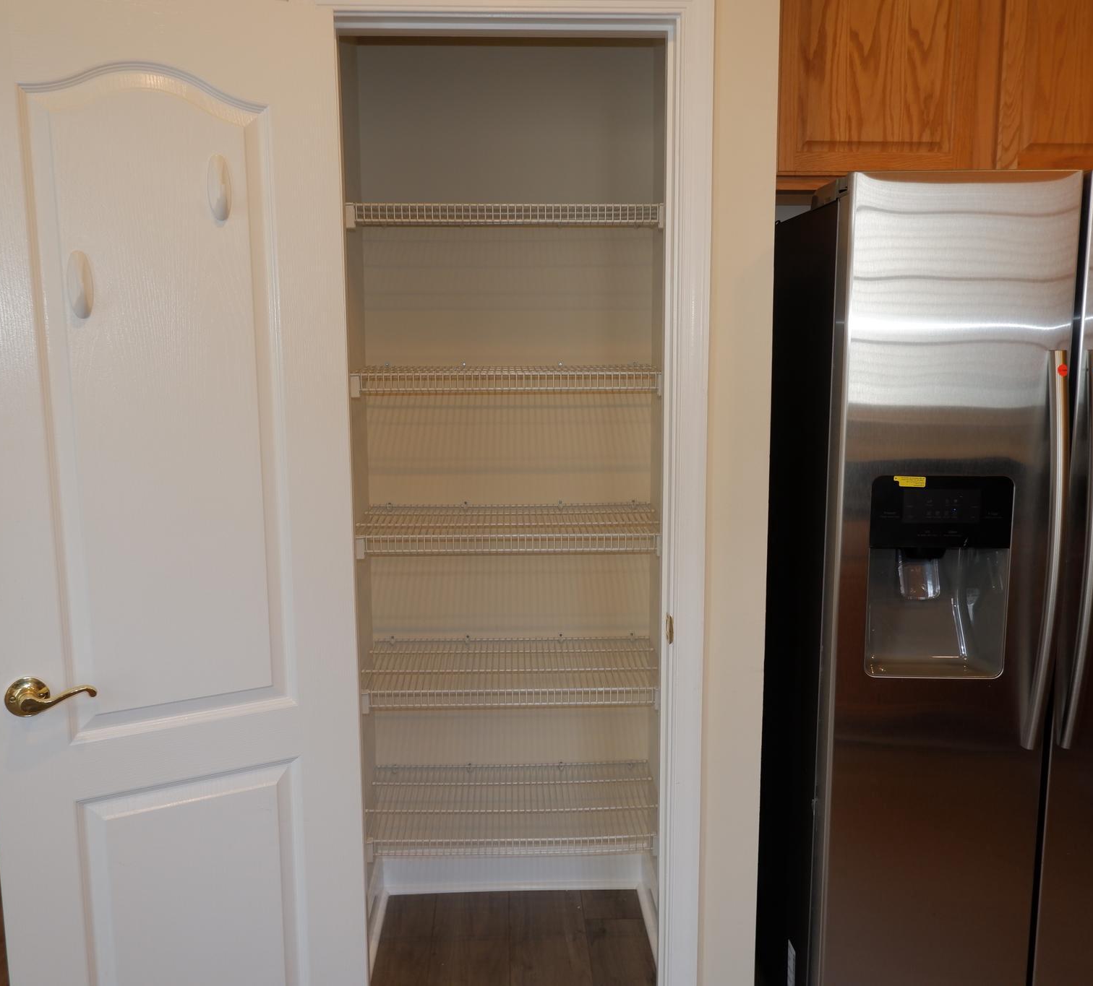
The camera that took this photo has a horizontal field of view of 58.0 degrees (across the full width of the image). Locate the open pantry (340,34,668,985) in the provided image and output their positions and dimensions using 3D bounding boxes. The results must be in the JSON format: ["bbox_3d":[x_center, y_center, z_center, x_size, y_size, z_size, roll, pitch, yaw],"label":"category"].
[{"bbox_3d":[-0.082,0.121,2.221,0.680,2.030,0.600,0,8,-2],"label":"open pantry"}]

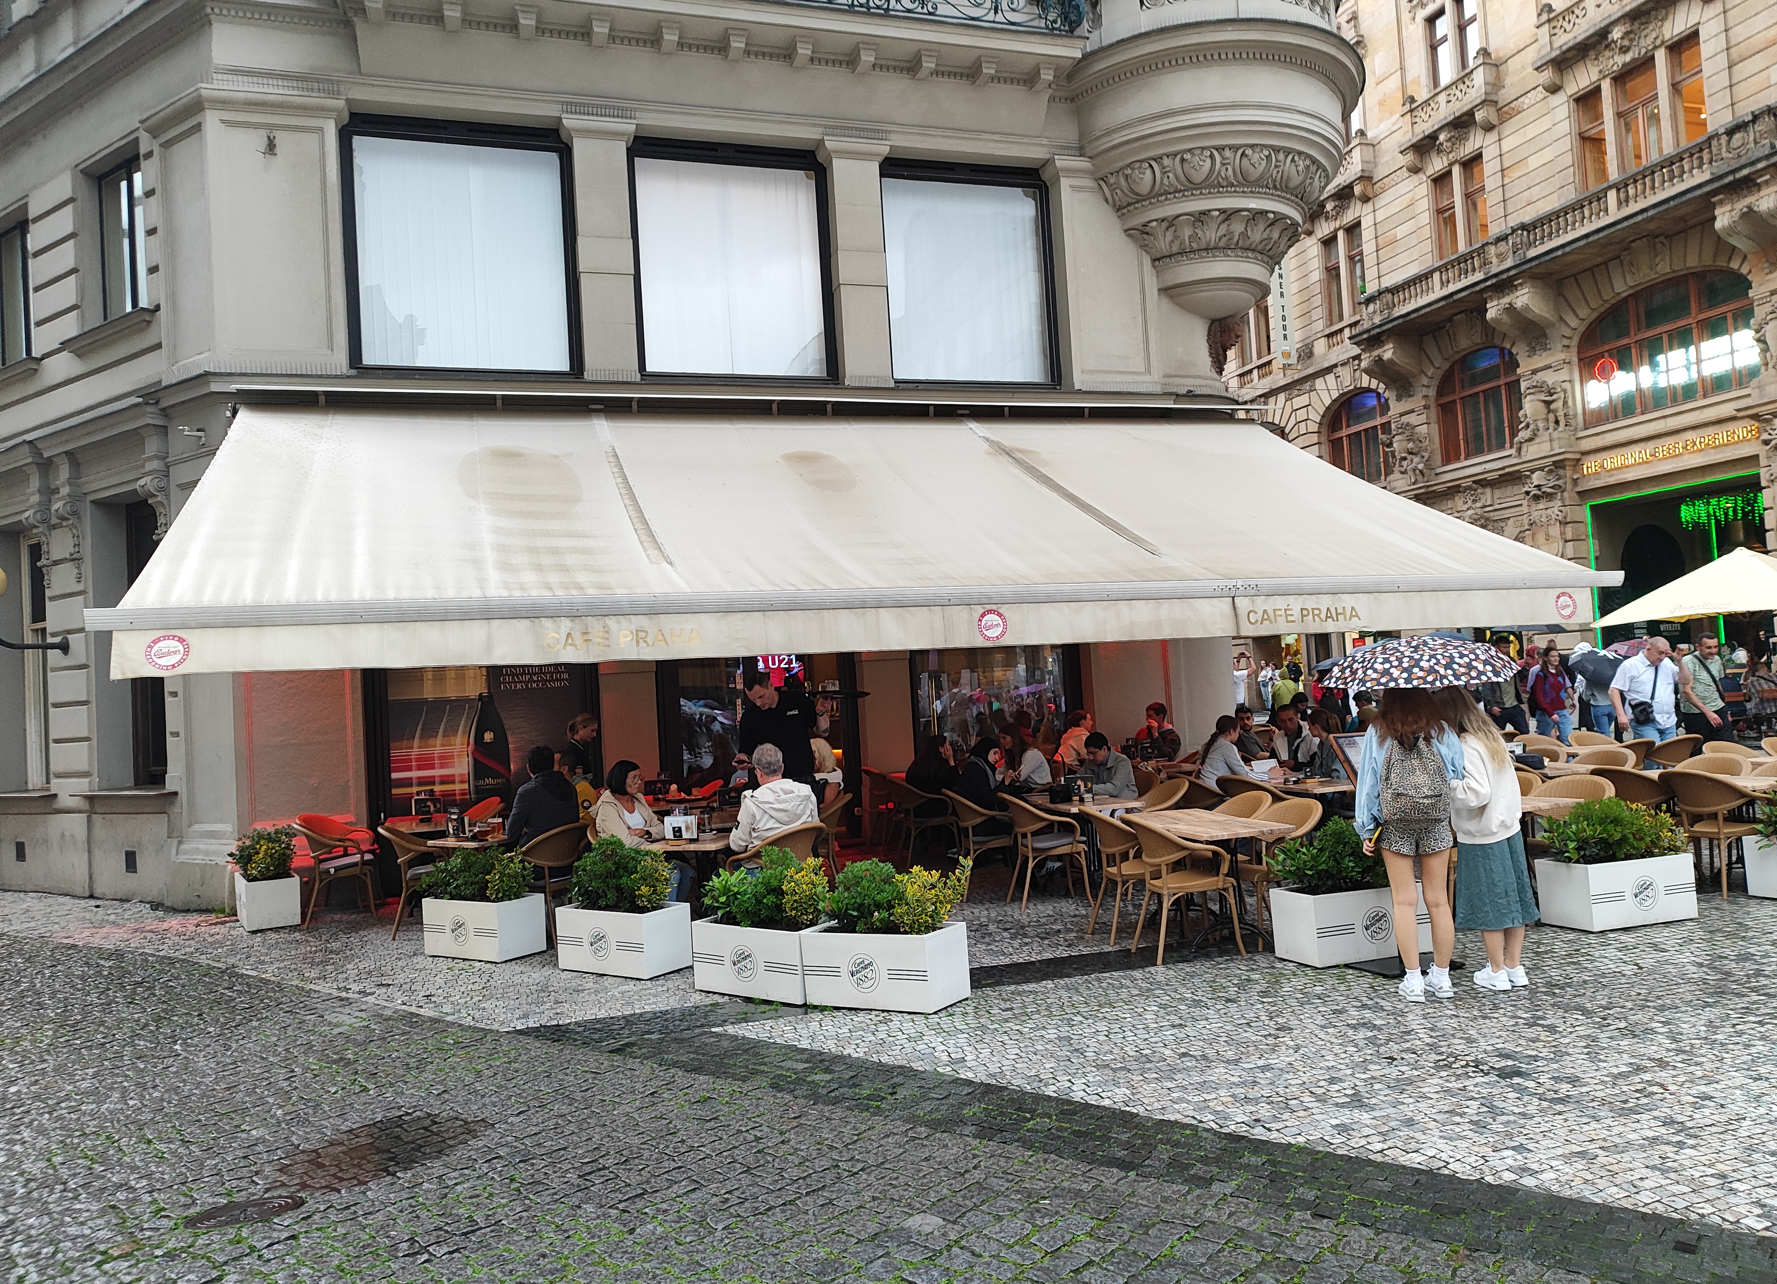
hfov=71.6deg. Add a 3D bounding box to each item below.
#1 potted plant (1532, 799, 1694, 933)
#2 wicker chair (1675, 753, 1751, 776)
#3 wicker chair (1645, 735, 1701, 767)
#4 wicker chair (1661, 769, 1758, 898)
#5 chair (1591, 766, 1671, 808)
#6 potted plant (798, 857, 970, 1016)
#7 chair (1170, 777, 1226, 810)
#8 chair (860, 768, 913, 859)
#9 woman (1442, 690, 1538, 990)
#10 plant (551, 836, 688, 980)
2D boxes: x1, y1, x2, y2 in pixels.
[{"bbox_3d":[4.505,1.343,7.651,0.811,0.735,0.418,-3,-2,-17],"label":"potted plant"},{"bbox_3d":[5.895,1.248,8.838,0.610,0.850,0.580,-2,-3,-29],"label":"wicker chair"},{"bbox_3d":[7.710,1.360,12.248,0.570,0.840,0.600,-3,-2,-17],"label":"wicker chair"},{"bbox_3d":[5.536,1.247,8.268,0.610,0.850,0.580,-3,-2,-18],"label":"wicker chair"},{"bbox_3d":[5.397,1.297,8.835,0.600,0.850,0.580,-3,-2,-15],"label":"chair"},{"bbox_3d":[-0.033,1.588,6.709,0.808,0.717,0.414,-5,-2,26],"label":"potted plant"},{"bbox_3d":[2.845,1.573,10.851,0.600,0.840,0.570,-3,-2,-18],"label":"chair"},{"bbox_3d":[0.056,1.767,13.111,0.610,0.850,0.580,-3,-2,-18],"label":"chair"},{"bbox_3d":[3.108,0.956,6.387,0.460,1.610,0.400,-3,-2,-22],"label":"woman"},{"bbox_3d":[-1.739,1.708,8.066,0.822,0.841,0.425,-5,-3,35],"label":"plant"}]

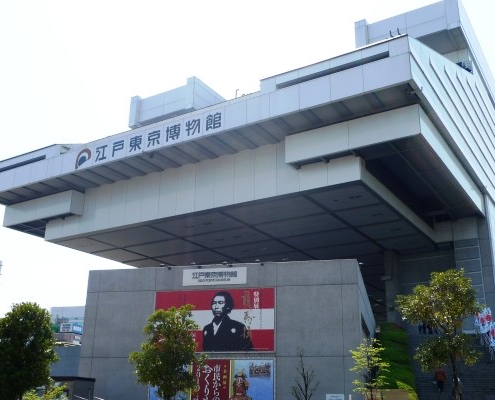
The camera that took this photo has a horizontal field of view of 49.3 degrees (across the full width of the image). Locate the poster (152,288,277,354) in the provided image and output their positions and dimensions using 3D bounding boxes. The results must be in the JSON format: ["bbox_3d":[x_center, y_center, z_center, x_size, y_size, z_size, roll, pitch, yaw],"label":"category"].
[{"bbox_3d":[-1.897,6.583,29.326,6.930,3.340,0.100,-4,-20,14],"label":"poster"}]

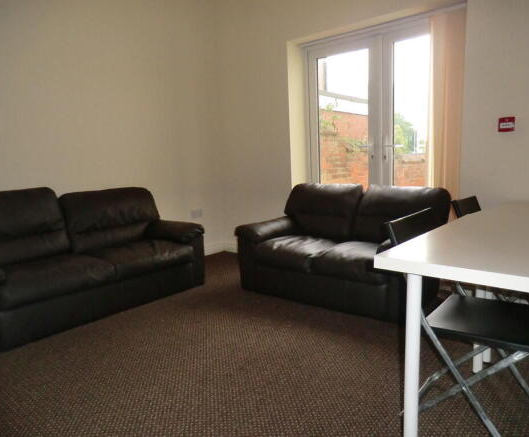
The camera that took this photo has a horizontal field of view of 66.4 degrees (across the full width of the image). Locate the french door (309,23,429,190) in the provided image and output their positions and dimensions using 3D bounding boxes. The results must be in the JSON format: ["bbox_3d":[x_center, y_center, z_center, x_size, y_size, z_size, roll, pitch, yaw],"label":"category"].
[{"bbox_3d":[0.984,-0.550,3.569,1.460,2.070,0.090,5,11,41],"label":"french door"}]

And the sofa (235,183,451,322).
[{"bbox_3d":[0.569,0.163,3.166,1.430,0.820,0.820,5,11,38],"label":"sofa"}]

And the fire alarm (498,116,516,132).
[{"bbox_3d":[1.602,-0.615,2.662,0.092,0.090,0.045,5,11,41],"label":"fire alarm"}]

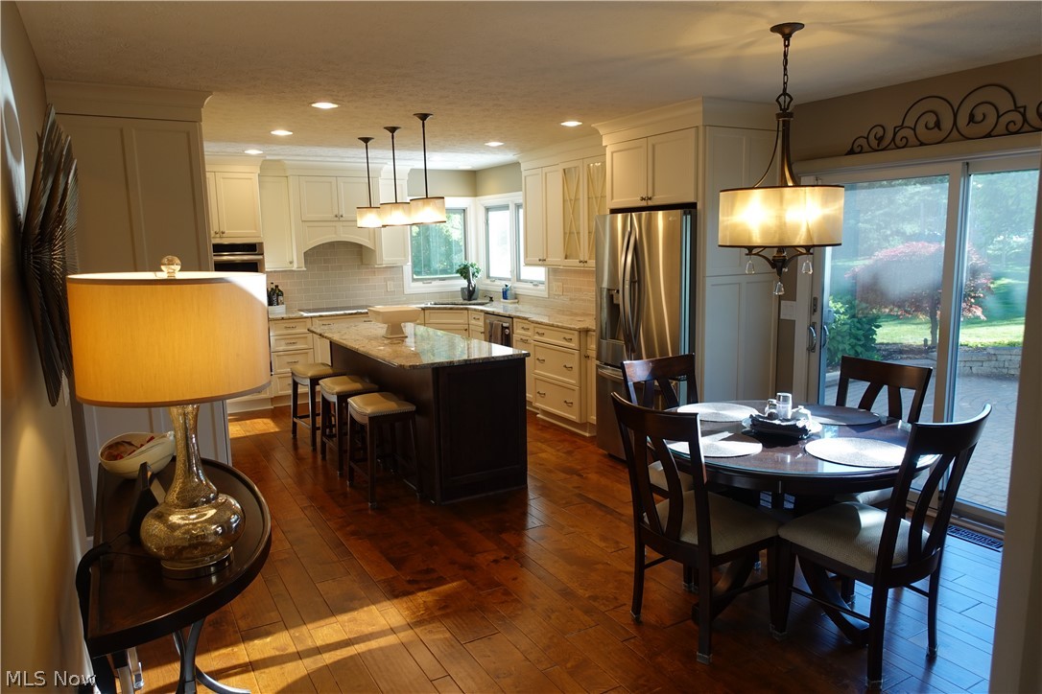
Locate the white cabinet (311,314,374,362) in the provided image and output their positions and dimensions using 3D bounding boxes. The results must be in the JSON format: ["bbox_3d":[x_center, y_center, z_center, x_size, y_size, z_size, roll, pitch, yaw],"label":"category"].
[{"bbox_3d":[-1.946,0.053,7.544,0.740,0.880,0.600,-6,10,-30],"label":"white cabinet"}]

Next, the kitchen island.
[{"bbox_3d":[-0.823,0.392,5.102,0.870,0.905,2.070,-6,10,-30],"label":"kitchen island"}]

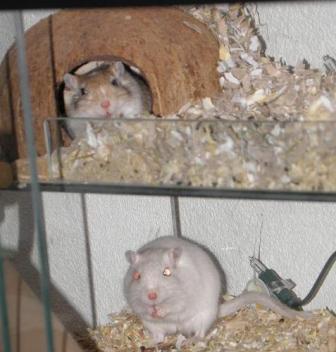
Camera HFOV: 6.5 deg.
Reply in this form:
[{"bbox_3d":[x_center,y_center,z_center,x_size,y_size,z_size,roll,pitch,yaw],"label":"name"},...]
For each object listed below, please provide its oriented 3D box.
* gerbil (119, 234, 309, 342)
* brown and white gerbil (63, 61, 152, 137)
[{"bbox_3d":[0.028,0.069,1.800,0.100,0.061,0.080,-1,12,14],"label":"gerbil"},{"bbox_3d":[-0.036,-0.045,1.750,0.054,0.055,0.085,-4,12,3],"label":"brown and white gerbil"}]

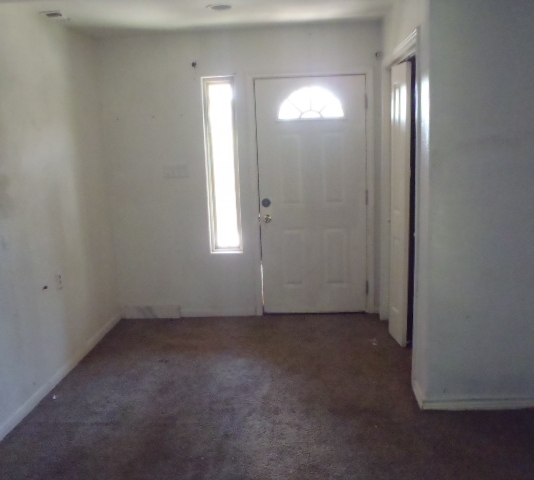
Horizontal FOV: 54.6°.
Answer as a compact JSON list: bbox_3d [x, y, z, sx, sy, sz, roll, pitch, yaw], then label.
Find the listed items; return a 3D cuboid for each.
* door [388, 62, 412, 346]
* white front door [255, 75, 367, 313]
[{"bbox_3d":[0.955,-0.229,3.780,0.035,2.016,0.290,-3,11,-6],"label":"door"},{"bbox_3d":[0.395,-0.347,4.478,0.915,2.035,0.045,-2,11,3],"label":"white front door"}]

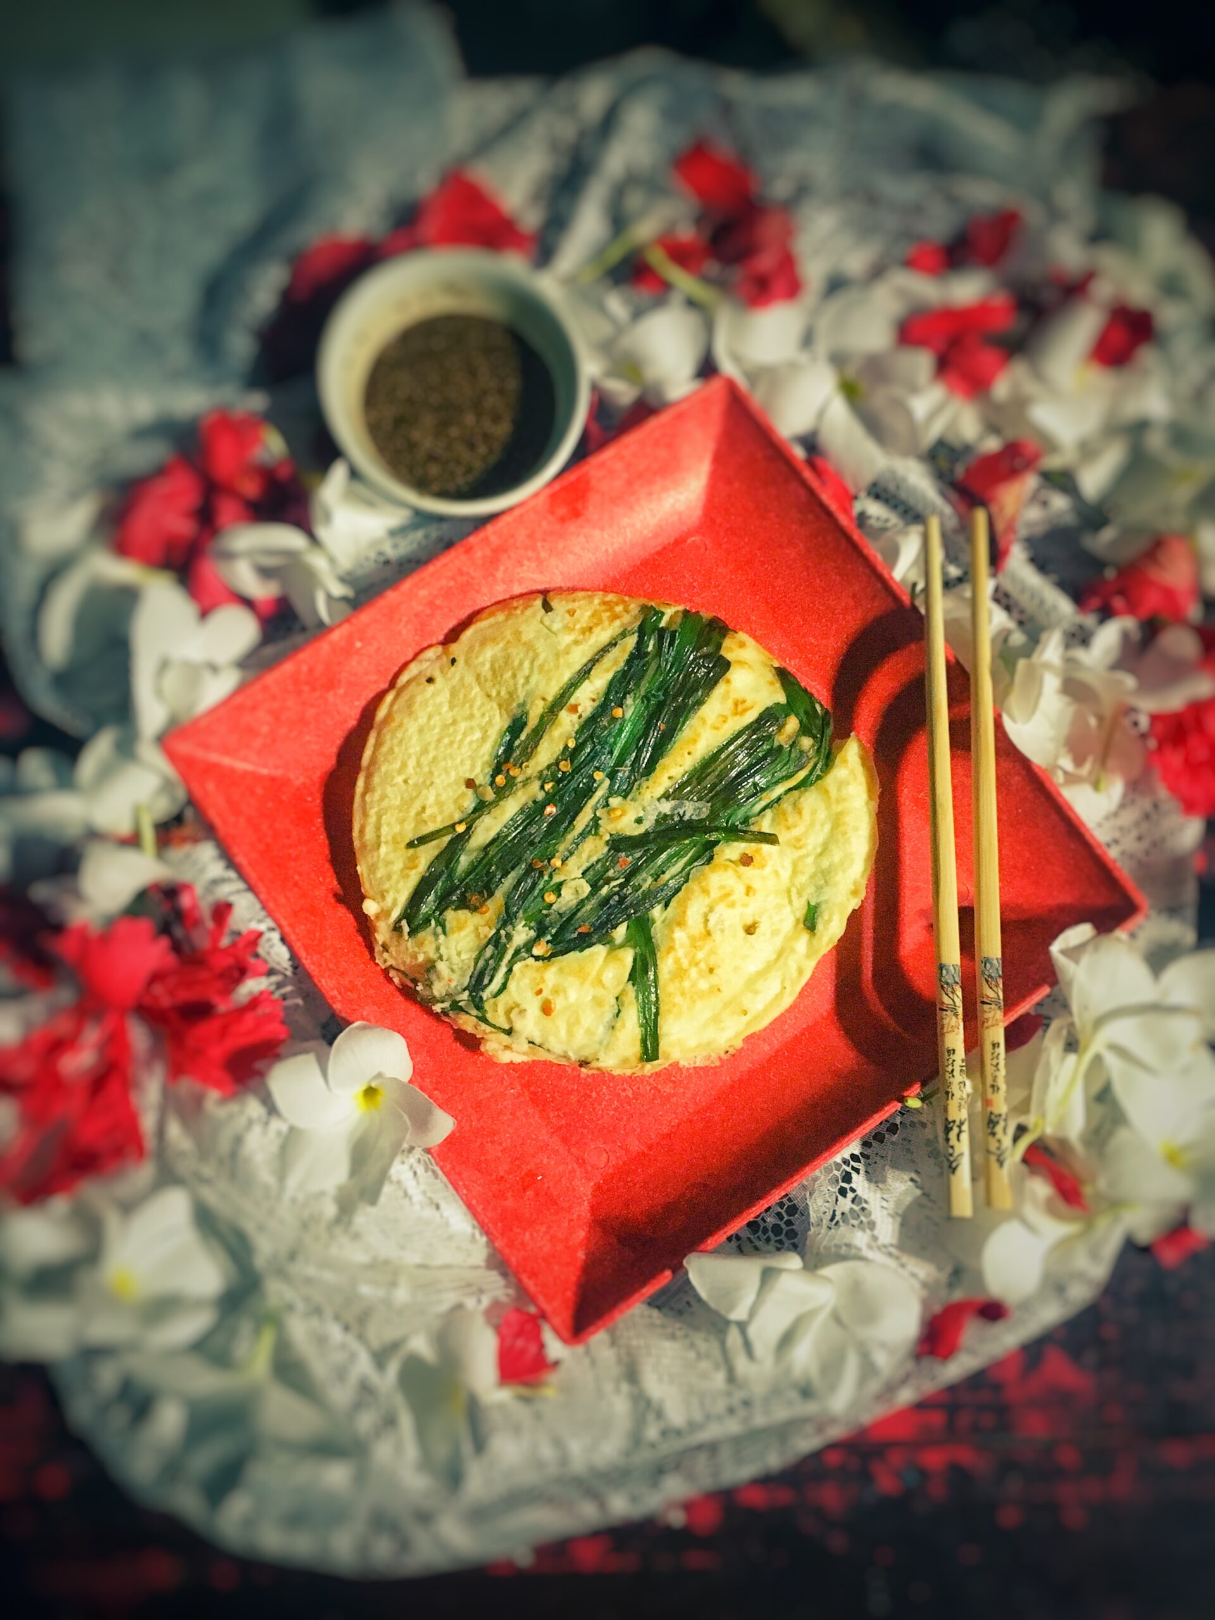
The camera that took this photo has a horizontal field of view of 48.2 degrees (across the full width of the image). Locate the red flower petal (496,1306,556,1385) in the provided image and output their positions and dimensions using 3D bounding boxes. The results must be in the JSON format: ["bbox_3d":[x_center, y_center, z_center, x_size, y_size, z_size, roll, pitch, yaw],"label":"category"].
[{"bbox_3d":[-0.026,0.170,0.432,0.020,0.012,0.026,0,79,-2],"label":"red flower petal"}]

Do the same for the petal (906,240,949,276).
[{"bbox_3d":[0.122,-0.212,0.520,0.016,0.010,0.012,-1,78,-3],"label":"petal"}]

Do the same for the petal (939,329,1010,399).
[{"bbox_3d":[0.140,-0.170,0.517,0.028,0.013,0.027,0,77,-1],"label":"petal"}]

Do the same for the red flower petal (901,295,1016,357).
[{"bbox_3d":[0.131,-0.181,0.506,0.046,0.013,0.022,-14,79,-5],"label":"red flower petal"}]

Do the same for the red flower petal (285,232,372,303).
[{"bbox_3d":[-0.105,-0.204,0.511,0.039,0.015,0.022,-43,82,-9],"label":"red flower petal"}]

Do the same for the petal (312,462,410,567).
[{"bbox_3d":[-0.091,-0.109,0.499,0.037,0.020,0.043,0,77,-1],"label":"petal"}]

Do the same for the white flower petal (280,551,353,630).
[{"bbox_3d":[-0.103,-0.077,0.478,0.017,0.018,0.031,-39,82,-9],"label":"white flower petal"}]

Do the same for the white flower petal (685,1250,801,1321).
[{"bbox_3d":[0.043,0.152,0.433,0.037,0.013,0.021,3,78,-1],"label":"white flower petal"}]

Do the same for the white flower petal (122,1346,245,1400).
[{"bbox_3d":[-0.135,0.179,0.430,0.040,0.013,0.014,9,78,0],"label":"white flower petal"}]

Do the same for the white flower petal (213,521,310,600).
[{"bbox_3d":[-0.126,-0.090,0.492,0.035,0.015,0.029,0,77,-1],"label":"white flower petal"}]

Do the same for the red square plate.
[{"bbox_3d":[0.016,0.008,0.469,0.237,0.031,0.237,-35,81,-8],"label":"red square plate"}]

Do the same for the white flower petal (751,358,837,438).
[{"bbox_3d":[0.068,-0.151,0.497,0.031,0.014,0.031,0,79,-2],"label":"white flower petal"}]

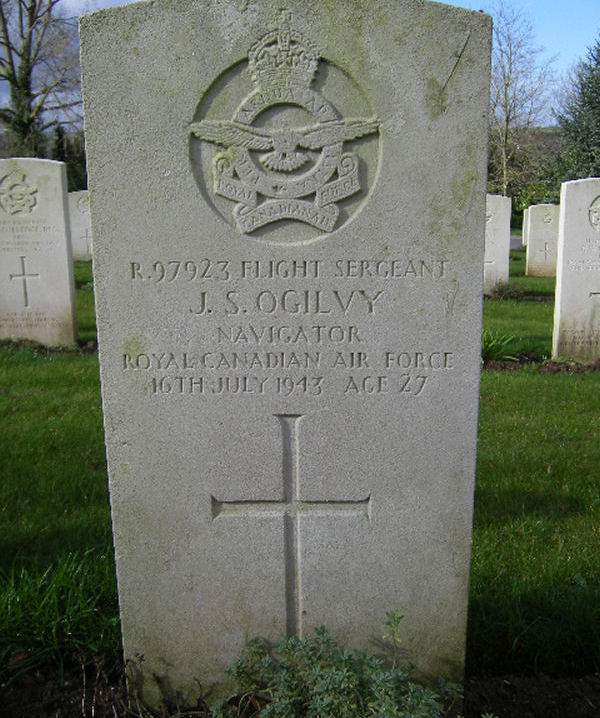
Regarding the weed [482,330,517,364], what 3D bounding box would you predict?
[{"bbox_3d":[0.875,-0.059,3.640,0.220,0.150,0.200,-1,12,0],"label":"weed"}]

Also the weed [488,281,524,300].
[{"bbox_3d":[1.659,-0.550,6.500,0.280,0.130,0.220,-1,12,0],"label":"weed"}]

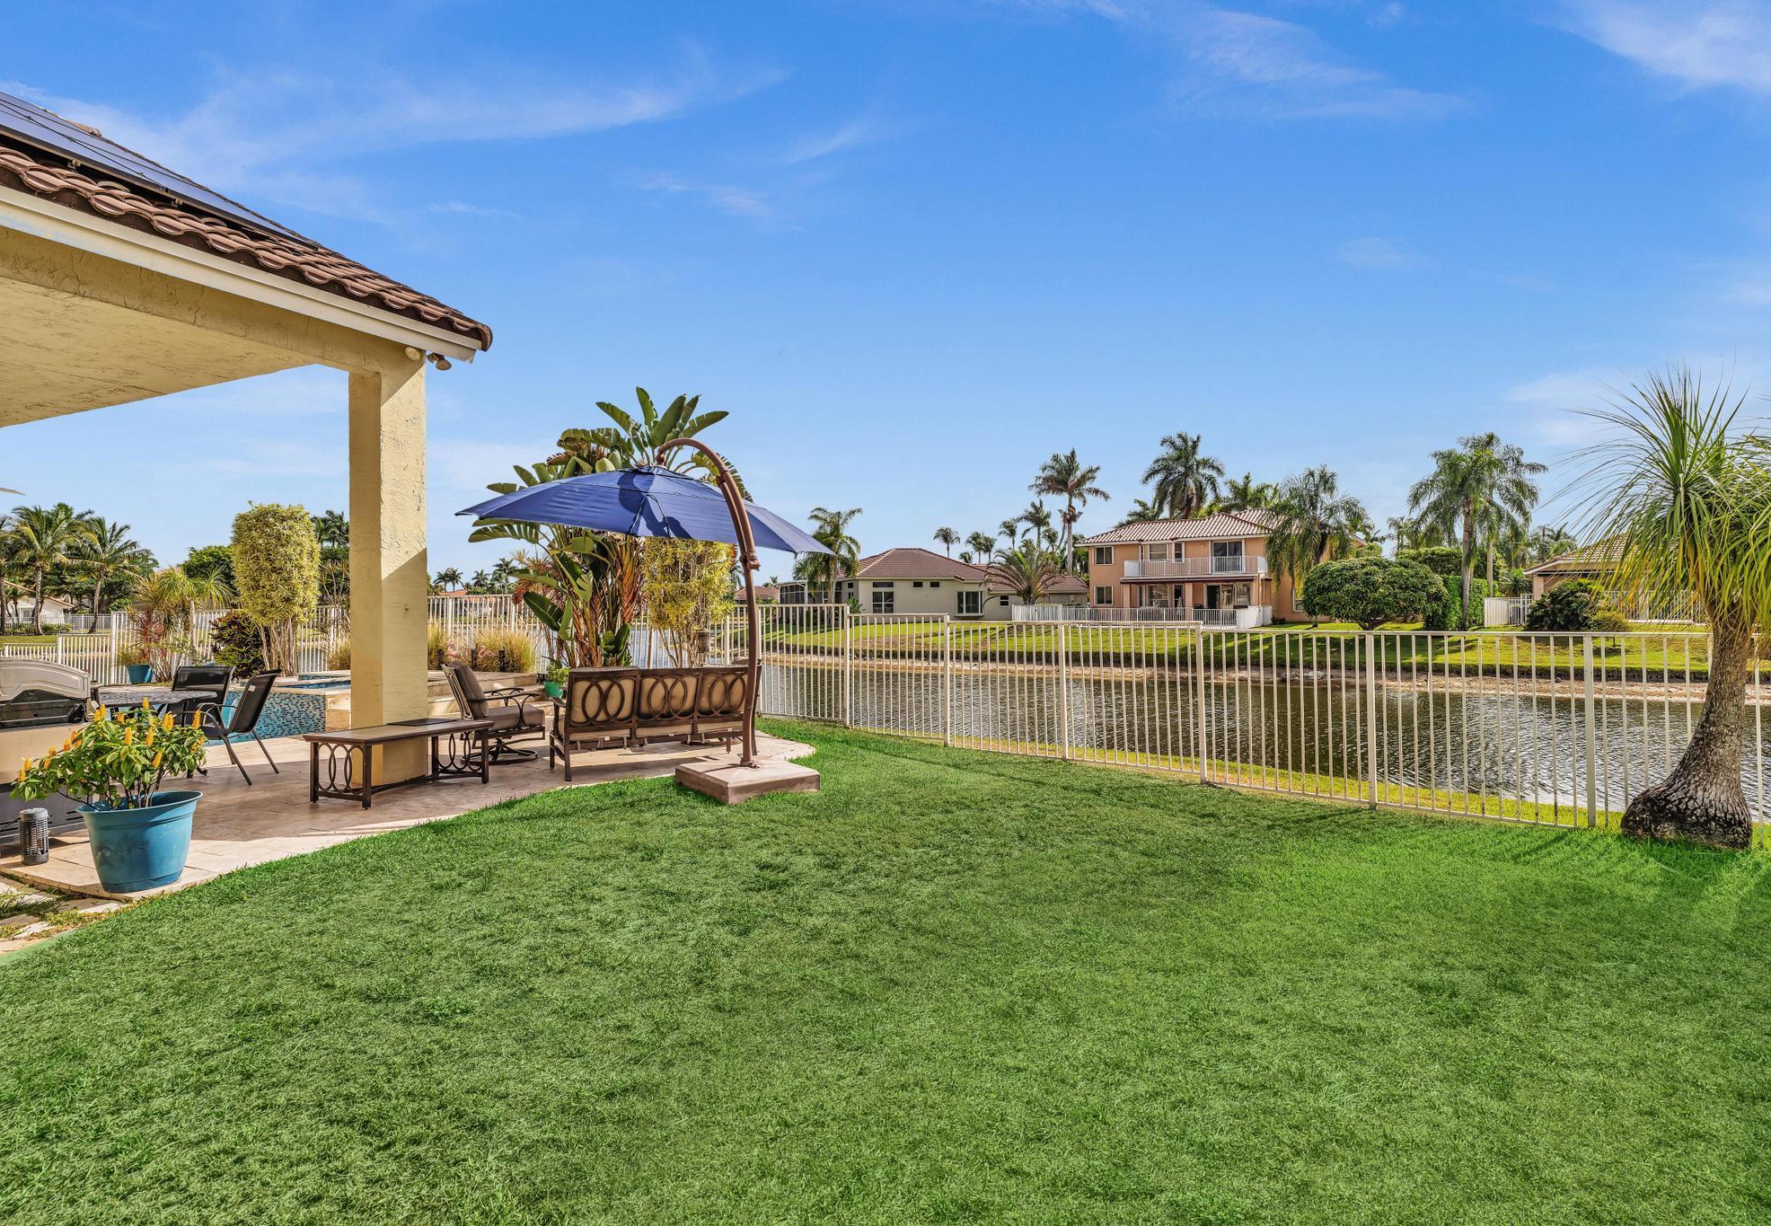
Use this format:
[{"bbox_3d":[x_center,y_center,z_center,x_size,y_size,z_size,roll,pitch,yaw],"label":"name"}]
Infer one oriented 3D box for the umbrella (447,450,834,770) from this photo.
[{"bbox_3d":[-2.150,-0.150,8.100,3.500,2.850,3.350,0,0,44],"label":"umbrella"}]

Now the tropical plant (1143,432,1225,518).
[{"bbox_3d":[24.600,-6.800,72.000,6.600,16.000,6.600,0,0,0],"label":"tropical plant"}]

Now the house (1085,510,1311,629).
[{"bbox_3d":[22.600,-2.900,61.000,16.500,8.000,12.000,0,0,28],"label":"house"}]

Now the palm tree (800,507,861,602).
[{"bbox_3d":[-4.052,-3.592,62.000,4.800,8.000,4.800,0,0,-4],"label":"palm tree"}]

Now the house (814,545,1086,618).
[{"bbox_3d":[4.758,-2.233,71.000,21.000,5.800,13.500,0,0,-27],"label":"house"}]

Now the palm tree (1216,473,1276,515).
[{"bbox_3d":[32.742,-5.622,79.000,5.300,13.500,5.300,0,0,23],"label":"palm tree"}]

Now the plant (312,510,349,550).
[{"bbox_3d":[-45.300,-3.700,72.000,4.300,9.800,4.300,0,0,0],"label":"plant"}]

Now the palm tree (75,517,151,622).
[{"bbox_3d":[-57.128,-2.754,64.000,4.600,8.600,4.600,0,0,-42],"label":"palm tree"}]

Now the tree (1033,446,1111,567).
[{"bbox_3d":[13.600,-5.300,64.000,5.400,13.300,5.400,0,0,0],"label":"tree"}]

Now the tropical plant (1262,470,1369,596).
[{"bbox_3d":[23.800,-3.600,48.500,5.300,9.200,5.200,0,0,0],"label":"tropical plant"}]

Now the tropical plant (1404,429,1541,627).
[{"bbox_3d":[35.657,-4.953,52.500,7.000,11.900,6.900,0,0,34],"label":"tropical plant"}]

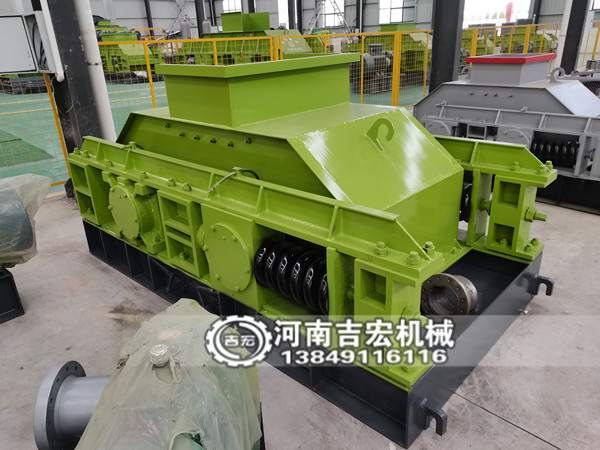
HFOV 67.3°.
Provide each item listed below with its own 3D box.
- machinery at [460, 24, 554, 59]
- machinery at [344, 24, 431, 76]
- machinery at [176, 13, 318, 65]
[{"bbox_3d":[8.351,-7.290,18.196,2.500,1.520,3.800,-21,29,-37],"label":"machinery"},{"bbox_3d":[2.990,-5.445,14.248,1.700,1.620,3.400,-21,29,-37],"label":"machinery"},{"bbox_3d":[-1.342,-4.116,11.094,3.450,1.970,2.000,17,30,39],"label":"machinery"}]

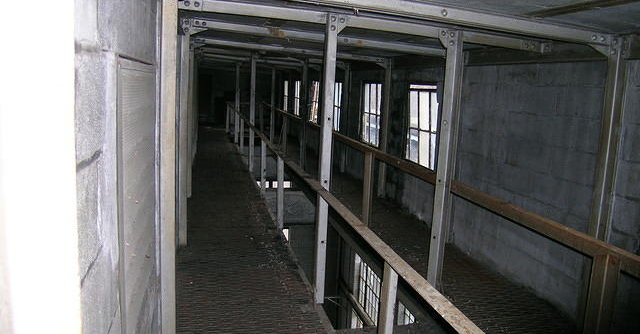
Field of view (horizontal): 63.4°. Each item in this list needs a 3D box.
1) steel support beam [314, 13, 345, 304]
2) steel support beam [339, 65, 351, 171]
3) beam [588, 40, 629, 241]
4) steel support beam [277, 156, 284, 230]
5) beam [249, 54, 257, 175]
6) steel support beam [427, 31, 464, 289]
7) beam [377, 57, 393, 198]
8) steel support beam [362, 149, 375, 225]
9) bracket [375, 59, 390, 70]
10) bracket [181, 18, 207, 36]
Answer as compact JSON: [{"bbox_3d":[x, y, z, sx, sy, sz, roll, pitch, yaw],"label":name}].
[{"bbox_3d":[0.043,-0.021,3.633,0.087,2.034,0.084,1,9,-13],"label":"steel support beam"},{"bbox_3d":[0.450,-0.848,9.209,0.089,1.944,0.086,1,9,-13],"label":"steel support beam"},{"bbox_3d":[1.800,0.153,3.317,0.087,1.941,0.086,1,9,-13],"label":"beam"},{"bbox_3d":[-0.440,0.313,5.891,0.072,0.818,0.084,0,9,-13],"label":"steel support beam"},{"bbox_3d":[-1.214,-0.938,9.307,0.079,2.122,0.084,0,9,-13],"label":"beam"},{"bbox_3d":[0.971,0.011,4.077,0.079,2.120,0.084,0,9,-13],"label":"steel support beam"},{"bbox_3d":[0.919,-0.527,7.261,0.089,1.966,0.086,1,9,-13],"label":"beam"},{"bbox_3d":[0.571,0.265,6.083,0.084,0.941,0.084,0,9,-13],"label":"steel support beam"},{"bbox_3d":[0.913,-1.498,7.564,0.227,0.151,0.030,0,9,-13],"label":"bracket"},{"bbox_3d":[-1.089,-1.209,4.506,0.210,0.148,0.039,1,9,-13],"label":"bracket"}]

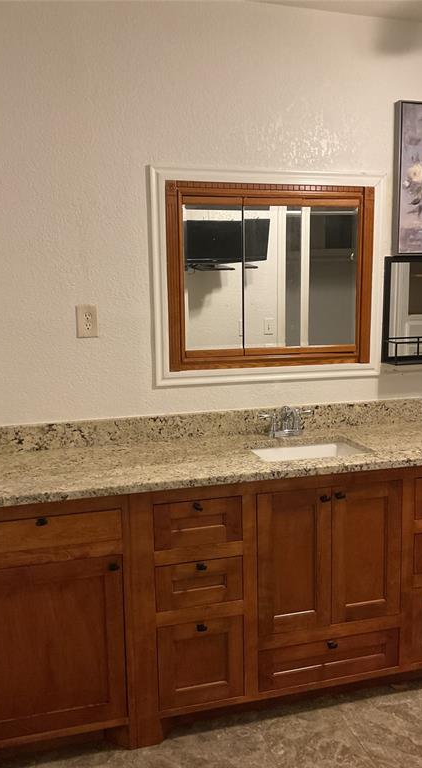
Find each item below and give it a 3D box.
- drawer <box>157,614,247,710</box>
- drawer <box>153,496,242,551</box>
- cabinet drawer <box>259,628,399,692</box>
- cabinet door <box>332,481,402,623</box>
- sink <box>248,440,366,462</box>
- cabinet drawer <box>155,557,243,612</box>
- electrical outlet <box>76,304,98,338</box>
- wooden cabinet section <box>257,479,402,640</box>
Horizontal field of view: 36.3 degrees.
[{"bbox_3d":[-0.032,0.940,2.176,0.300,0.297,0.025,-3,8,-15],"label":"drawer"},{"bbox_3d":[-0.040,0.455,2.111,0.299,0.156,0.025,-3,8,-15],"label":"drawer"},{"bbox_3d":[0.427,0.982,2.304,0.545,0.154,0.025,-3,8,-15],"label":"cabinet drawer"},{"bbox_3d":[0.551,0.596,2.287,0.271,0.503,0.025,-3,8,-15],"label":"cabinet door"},{"bbox_3d":[0.352,0.334,2.447,0.445,0.150,0.290,-3,8,-15],"label":"sink"},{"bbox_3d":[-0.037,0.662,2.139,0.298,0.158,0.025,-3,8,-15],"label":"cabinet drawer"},{"bbox_3d":[-0.476,-0.243,2.486,0.080,0.122,0.009,-3,8,-15],"label":"electrical outlet"},{"bbox_3d":[0.412,0.590,2.196,0.535,0.495,0.040,-3,8,-15],"label":"wooden cabinet section"}]

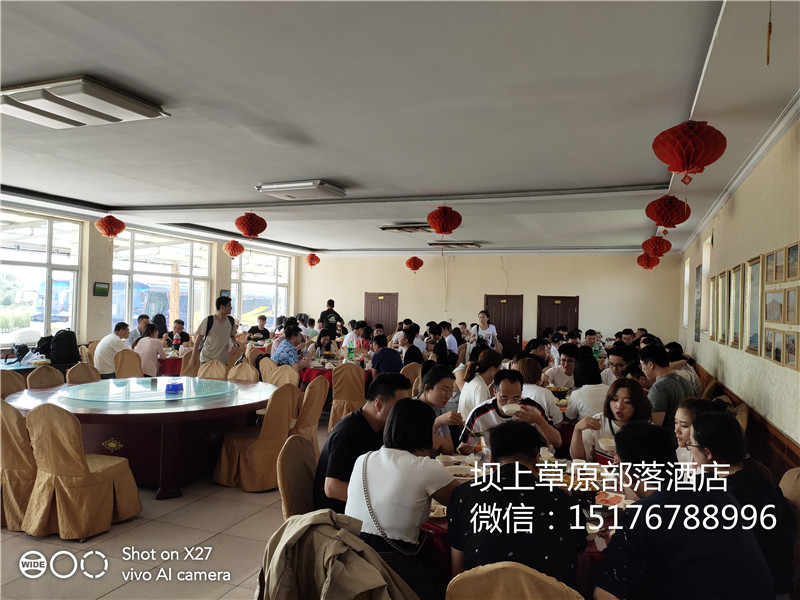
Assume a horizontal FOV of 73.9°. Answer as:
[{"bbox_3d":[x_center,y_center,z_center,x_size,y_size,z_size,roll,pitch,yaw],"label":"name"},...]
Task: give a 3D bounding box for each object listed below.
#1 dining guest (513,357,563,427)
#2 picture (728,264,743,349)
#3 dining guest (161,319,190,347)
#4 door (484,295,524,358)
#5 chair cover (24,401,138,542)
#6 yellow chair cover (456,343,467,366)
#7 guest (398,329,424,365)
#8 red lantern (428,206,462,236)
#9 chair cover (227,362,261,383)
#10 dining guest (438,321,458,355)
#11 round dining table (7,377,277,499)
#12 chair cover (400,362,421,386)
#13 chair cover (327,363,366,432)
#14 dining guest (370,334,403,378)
[{"bbox_3d":[1.156,1.132,4.500,0.480,1.270,0.720,2,0,25],"label":"dining guest"},{"bbox_3d":[3.276,0.075,5.157,0.045,0.790,0.670,1,-1,24],"label":"picture"},{"bbox_3d":[-3.751,1.000,9.000,0.550,1.290,0.780,2,-1,-12],"label":"dining guest"},{"bbox_3d":[2.644,0.926,13.656,0.982,2.093,0.120,2,-1,24],"label":"door"},{"bbox_3d":[-2.330,1.170,3.950,0.480,0.940,0.600,2,-1,9],"label":"chair cover"},{"bbox_3d":[1.327,1.330,10.450,0.450,0.940,0.530,2,0,22],"label":"yellow chair cover"},{"bbox_3d":[0.081,1.137,8.692,0.750,1.290,0.500,2,0,22],"label":"guest"},{"bbox_3d":[0.595,-1.057,7.108,0.460,0.380,0.460,2,0,0],"label":"red lantern"},{"bbox_3d":[-1.967,1.237,6.345,0.470,0.930,0.560,1,-1,20],"label":"chair cover"},{"bbox_3d":[0.843,1.171,10.800,0.780,1.330,0.480,2,-1,2],"label":"dining guest"},{"bbox_3d":[-2.350,1.247,5.057,2.260,0.770,2.260,2,-1,0],"label":"round dining table"},{"bbox_3d":[0.114,1.294,7.100,0.520,0.930,0.450,1,-1,44],"label":"chair cover"},{"bbox_3d":[-0.638,1.269,6.850,0.460,0.935,0.580,2,-1,-2],"label":"chair cover"},{"bbox_3d":[-0.179,1.103,7.050,0.500,1.270,0.750,2,0,-38],"label":"dining guest"}]

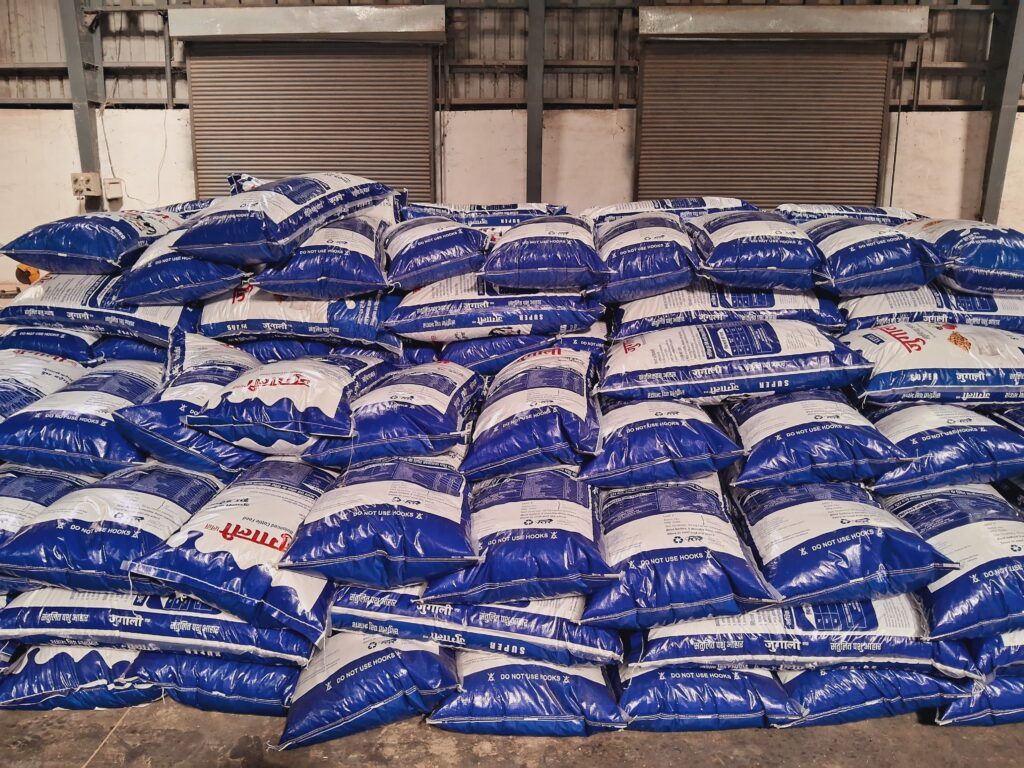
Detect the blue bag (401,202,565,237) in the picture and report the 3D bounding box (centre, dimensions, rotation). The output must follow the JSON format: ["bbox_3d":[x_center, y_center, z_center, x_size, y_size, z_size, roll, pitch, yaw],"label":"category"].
[{"bbox_3d":[-0.152,-0.841,4.024,0.830,0.210,0.530,0,12,0],"label":"blue bag"}]

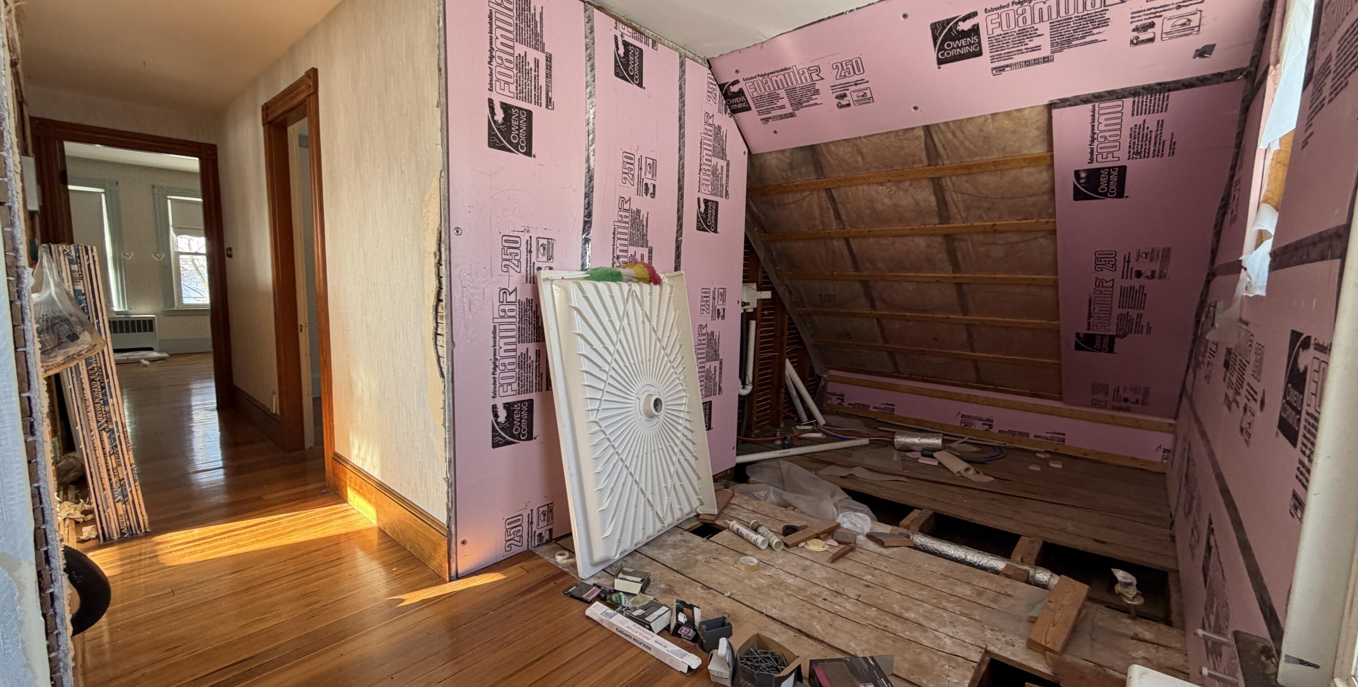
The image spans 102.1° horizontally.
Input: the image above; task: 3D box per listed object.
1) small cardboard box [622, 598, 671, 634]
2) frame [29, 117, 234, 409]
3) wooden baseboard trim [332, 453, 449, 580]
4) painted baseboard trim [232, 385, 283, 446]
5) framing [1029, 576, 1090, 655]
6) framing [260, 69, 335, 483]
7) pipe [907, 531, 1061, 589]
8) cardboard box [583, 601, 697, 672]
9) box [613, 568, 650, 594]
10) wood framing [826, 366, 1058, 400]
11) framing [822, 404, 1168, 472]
[{"bbox_3d":[-0.099,0.932,1.880,0.108,0.045,0.096,6,8,37],"label":"small cardboard box"},{"bbox_3d":[-4.020,-0.475,4.122,0.110,2.130,0.975,7,9,40],"label":"frame"},{"bbox_3d":[-1.342,0.750,2.499,1.225,0.202,0.022,7,9,40],"label":"wooden baseboard trim"},{"bbox_3d":[-3.148,0.523,4.086,1.440,0.200,0.022,7,9,40],"label":"painted baseboard trim"},{"bbox_3d":[1.377,0.964,1.979,0.088,0.037,0.550,8,9,44],"label":"framing"},{"bbox_3d":[-2.166,-0.340,3.202,0.990,2.150,0.130,7,9,41],"label":"framing"},{"bbox_3d":[1.305,0.939,2.416,0.600,0.090,0.090,7,9,41],"label":"pipe"},{"bbox_3d":[-0.130,0.950,1.788,0.435,0.028,0.054,6,8,37],"label":"cardboard box"},{"bbox_3d":[-0.176,0.919,2.107,0.100,0.045,0.078,3,7,16],"label":"box"},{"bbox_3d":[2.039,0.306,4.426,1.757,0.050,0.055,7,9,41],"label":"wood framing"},{"bbox_3d":[2.256,0.701,4.332,2.388,0.065,0.030,7,9,41],"label":"framing"}]

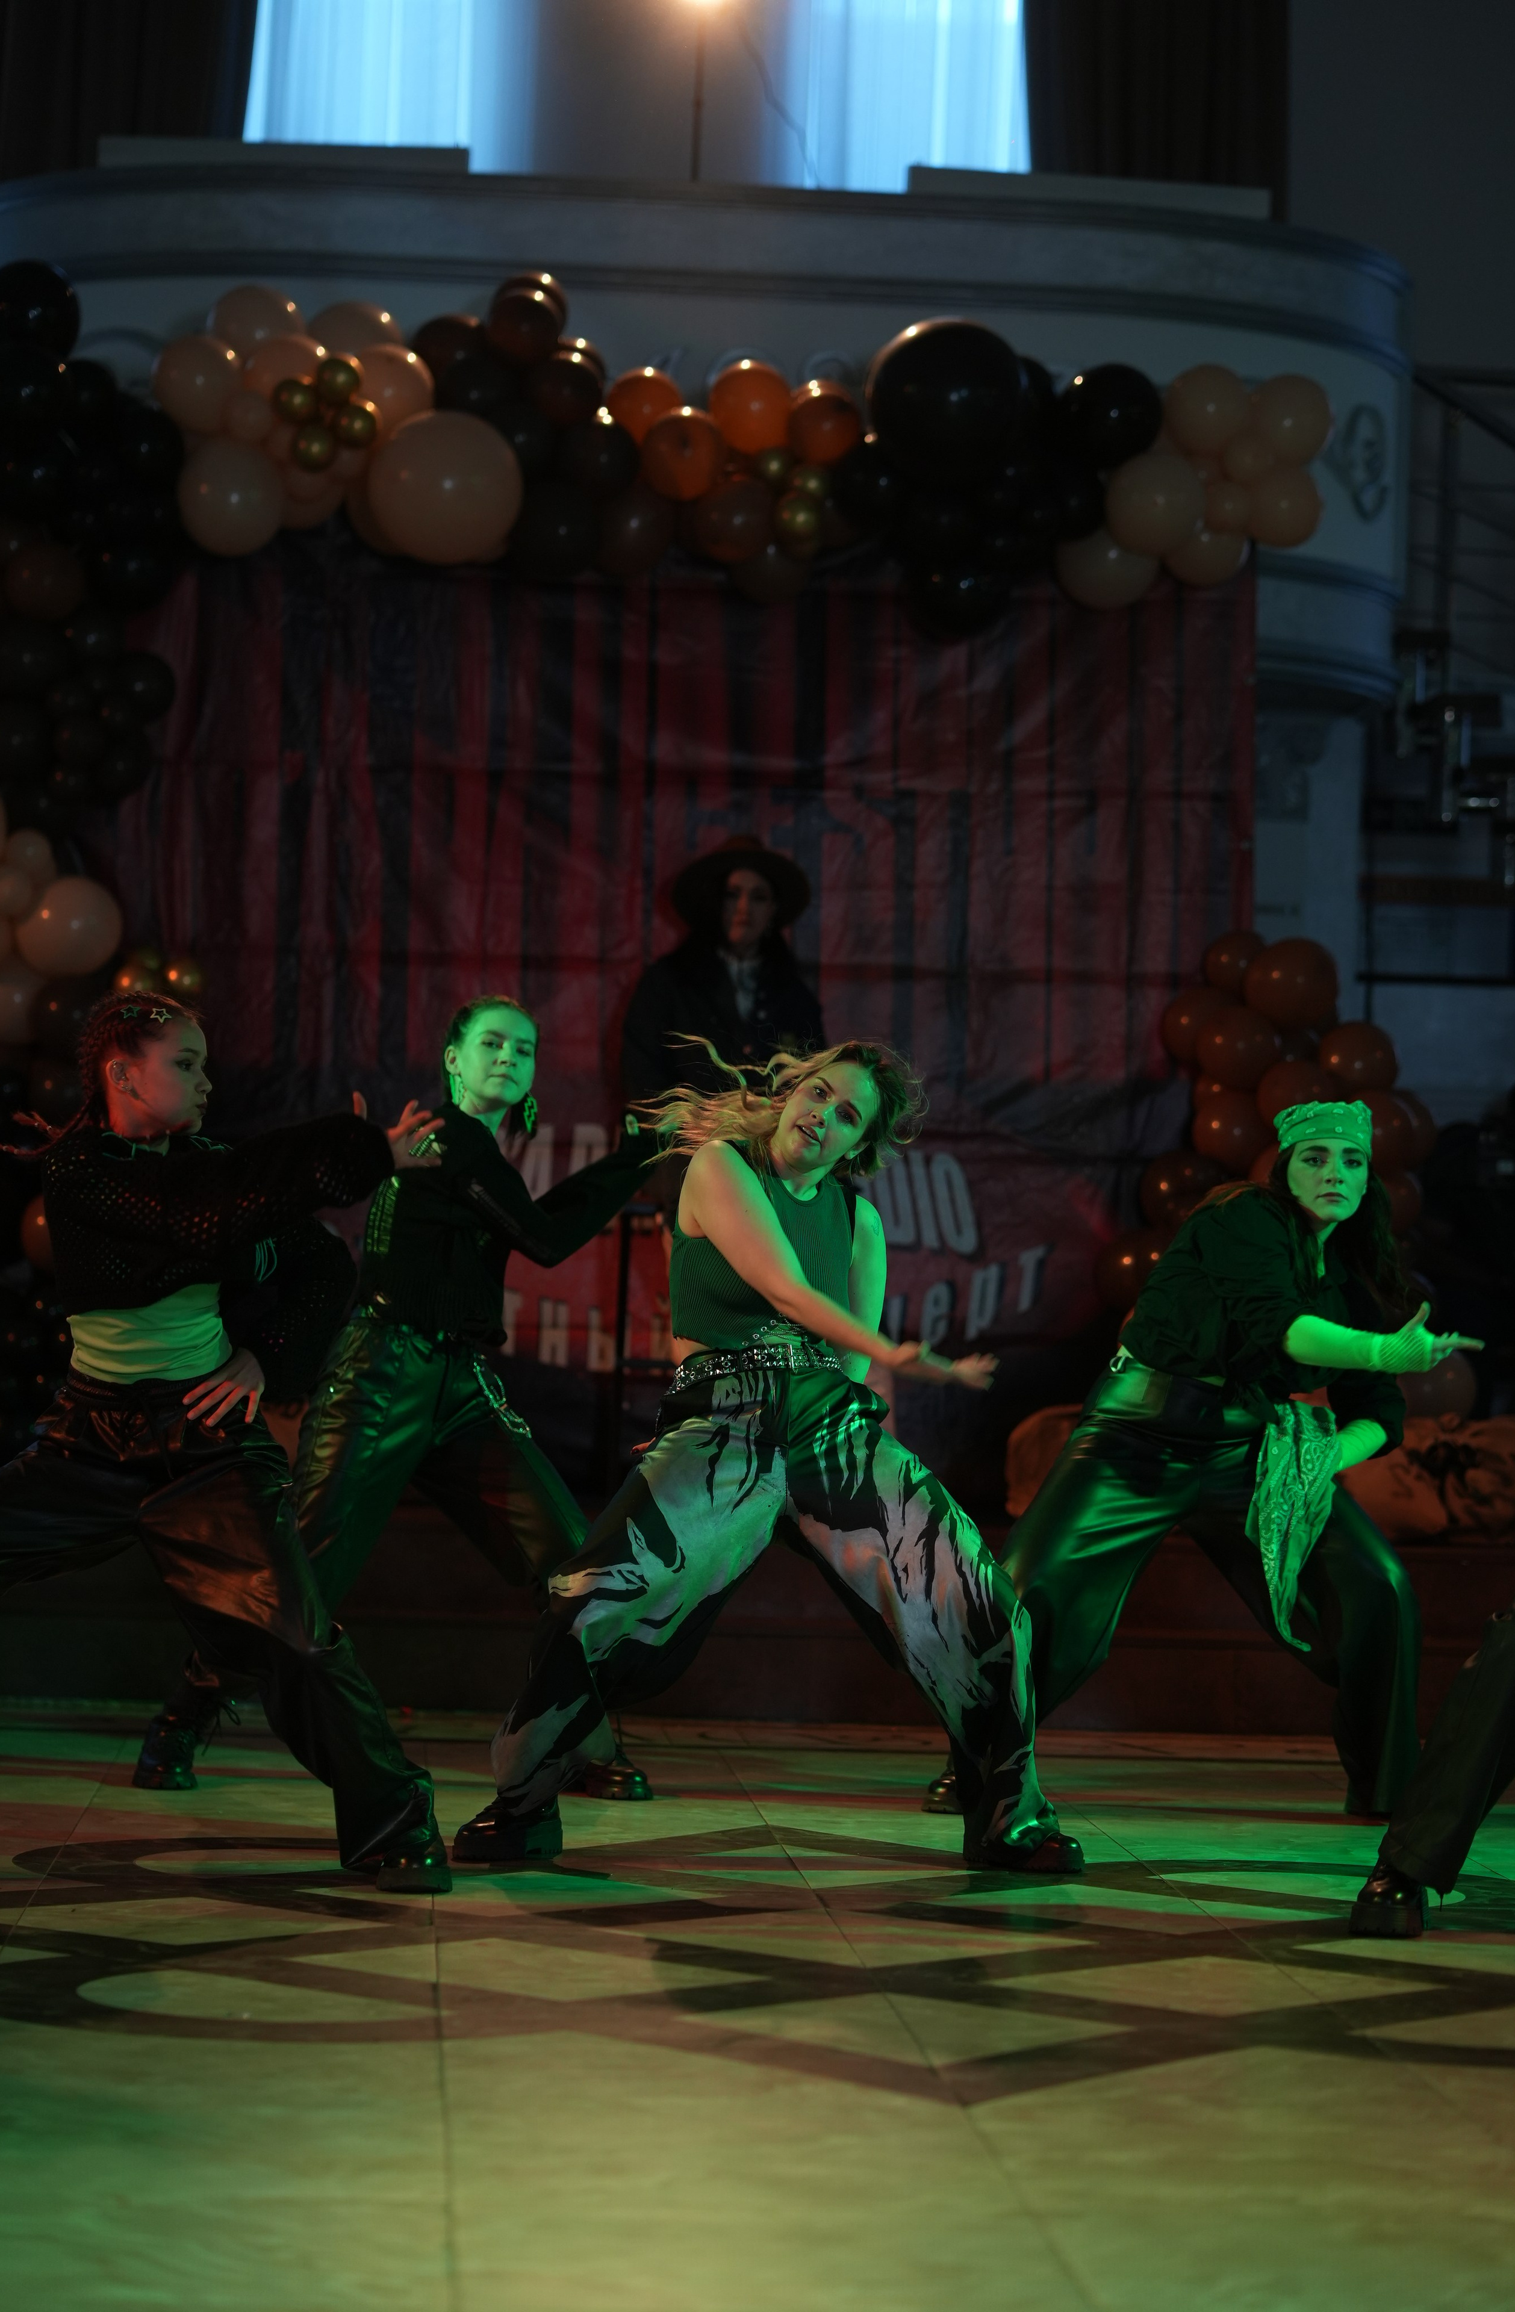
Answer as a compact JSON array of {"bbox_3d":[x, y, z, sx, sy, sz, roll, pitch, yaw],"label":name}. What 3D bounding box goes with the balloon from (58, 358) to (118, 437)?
[{"bbox_3d":[-1.743,-1.939,14.000,0.213,0.208,0.211,1,-1,0],"label":"balloon"}]

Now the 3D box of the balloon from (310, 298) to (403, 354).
[{"bbox_3d":[-0.995,-2.015,13.600,0.239,0.248,0.239,2,-1,0],"label":"balloon"}]

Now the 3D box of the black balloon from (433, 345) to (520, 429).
[{"bbox_3d":[-0.714,-1.967,14.000,0.232,0.232,0.232,1,-1,0],"label":"black balloon"}]

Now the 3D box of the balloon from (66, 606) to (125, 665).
[{"bbox_3d":[-1.638,-1.276,13.450,0.160,0.165,0.160,2,-1,0],"label":"balloon"}]

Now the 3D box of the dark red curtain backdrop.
[{"bbox_3d":[-0.231,-0.410,13.700,2.970,2.360,0.100,2,-1,-4],"label":"dark red curtain backdrop"}]

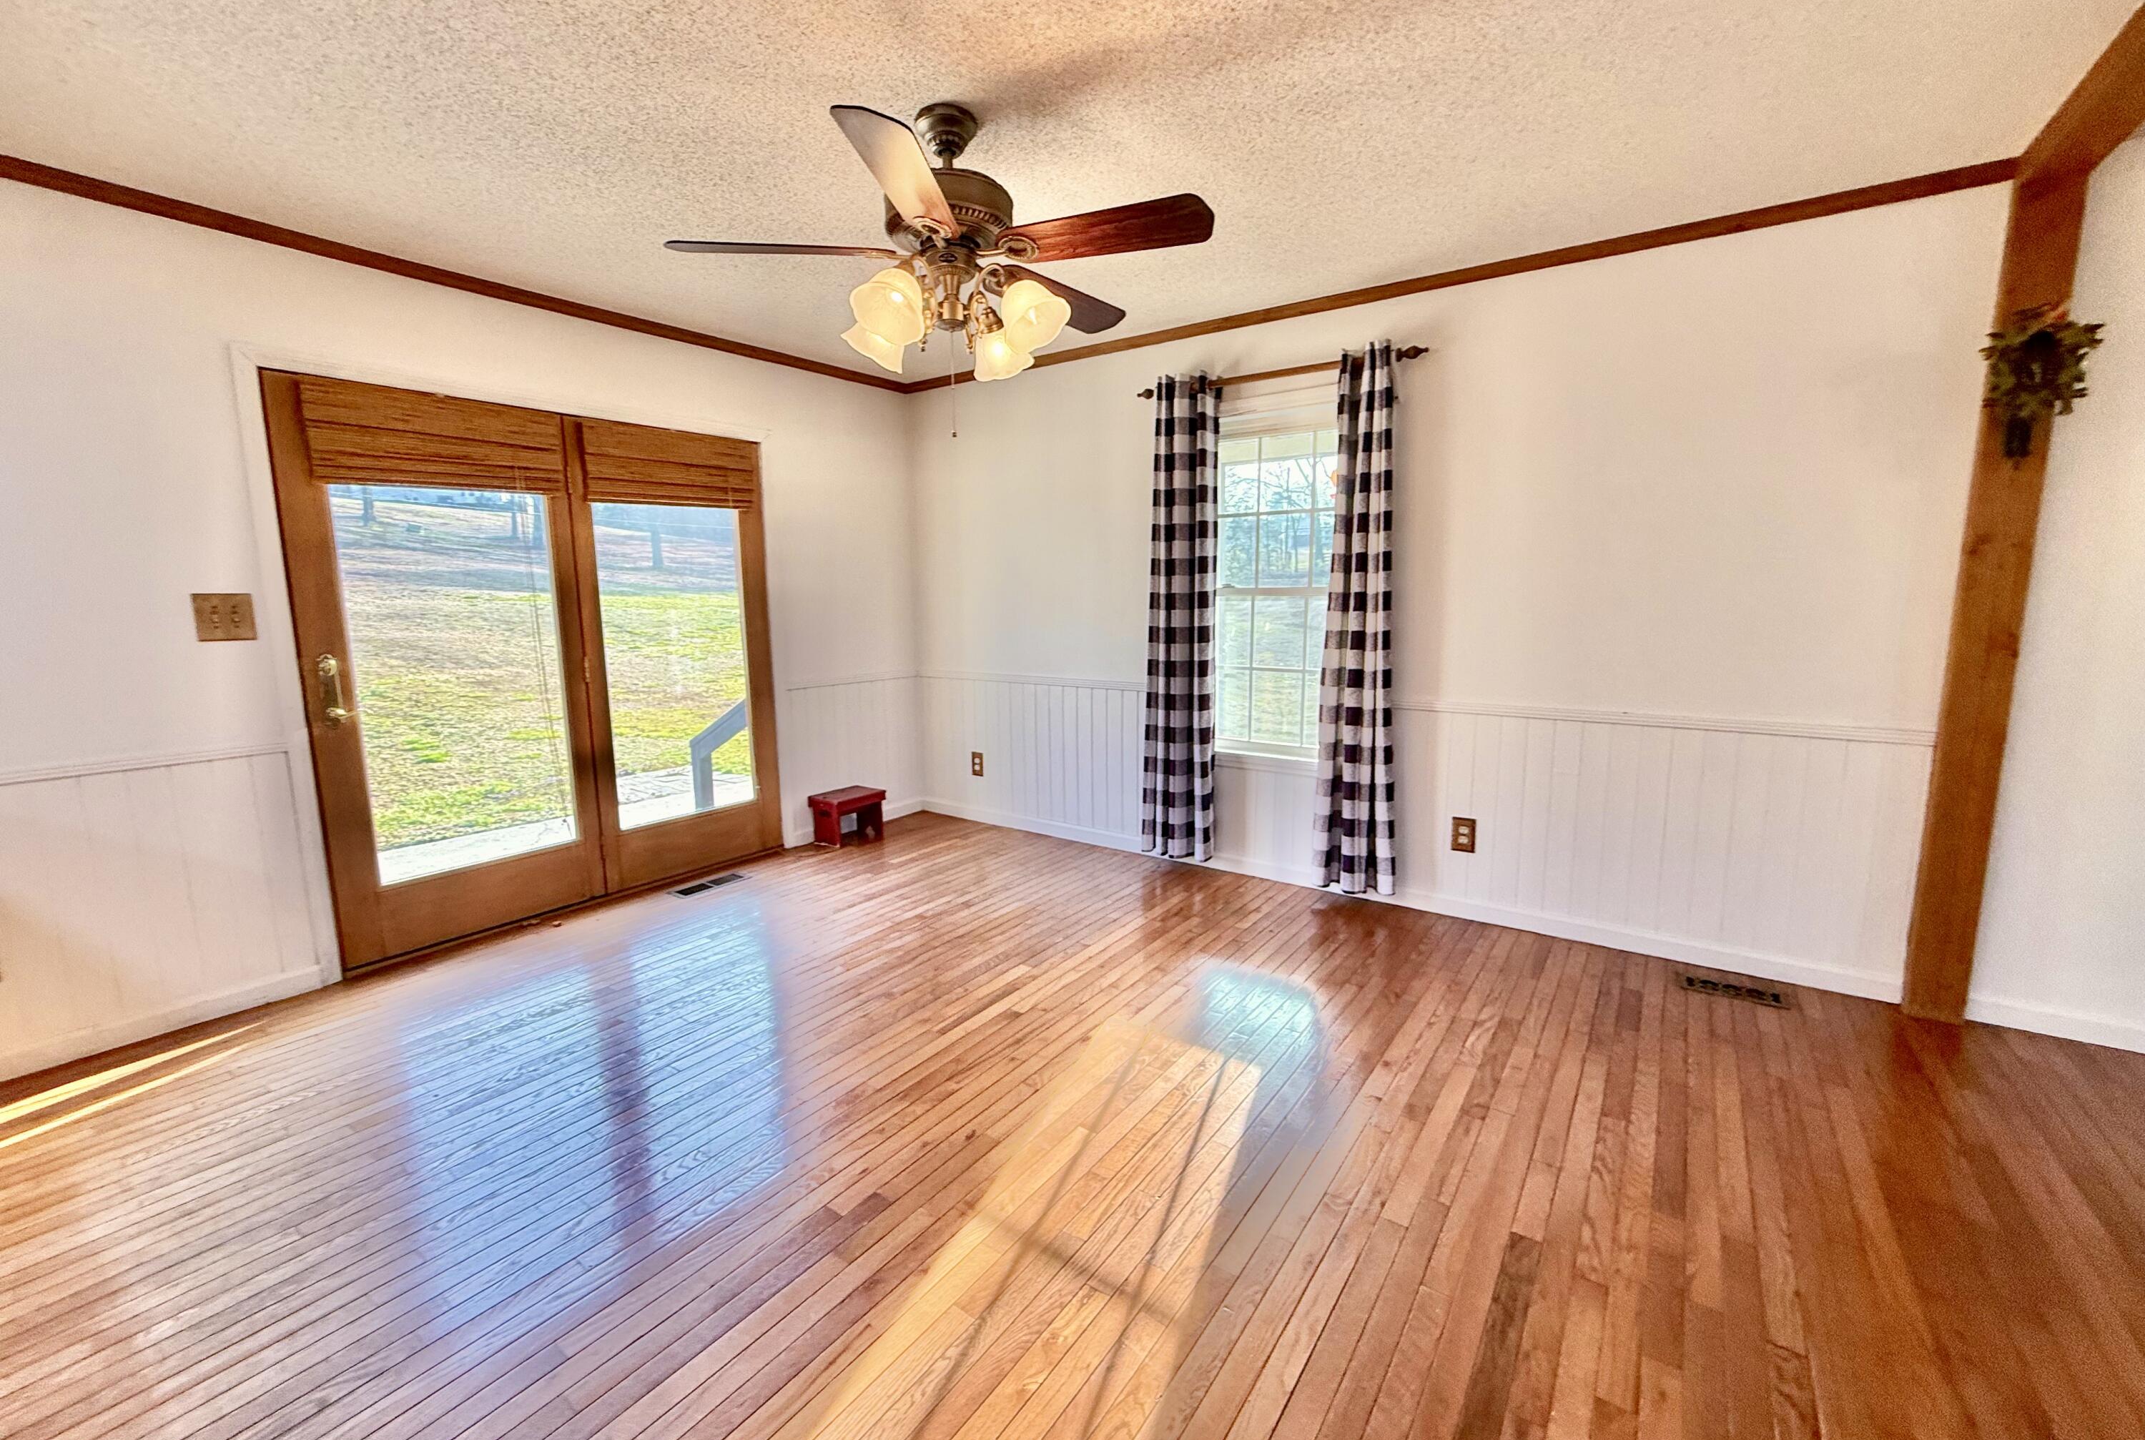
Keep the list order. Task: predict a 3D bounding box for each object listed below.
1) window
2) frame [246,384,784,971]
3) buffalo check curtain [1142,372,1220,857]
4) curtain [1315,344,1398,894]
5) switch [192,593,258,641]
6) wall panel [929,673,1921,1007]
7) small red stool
[{"bbox_3d":[0.910,-0.556,3.756,0.780,1.411,0.090,5,10,35],"label":"window"},{"bbox_3d":[-2.033,-0.221,3.593,0.100,2.014,1.802,5,10,35],"label":"frame"},{"bbox_3d":[0.482,-0.410,3.919,0.335,2.120,0.120,5,10,35],"label":"buffalo check curtain"},{"bbox_3d":[1.140,-0.347,3.456,0.300,2.120,0.120,5,10,35],"label":"curtain"},{"bbox_3d":[-2.618,-0.316,2.680,0.018,0.144,0.133,5,10,35],"label":"switch"},{"bbox_3d":[0.821,0.293,3.879,4.303,0.854,0.040,5,10,35],"label":"wall panel"},{"bbox_3d":[-1.183,0.514,4.588,0.236,0.247,0.325,5,10,35],"label":"small red stool"}]

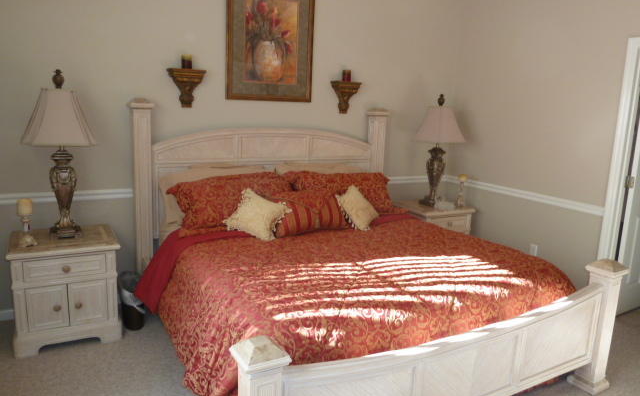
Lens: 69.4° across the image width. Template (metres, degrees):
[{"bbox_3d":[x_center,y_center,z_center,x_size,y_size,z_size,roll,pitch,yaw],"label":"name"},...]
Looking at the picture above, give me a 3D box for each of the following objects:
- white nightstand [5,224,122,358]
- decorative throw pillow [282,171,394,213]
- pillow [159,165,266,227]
[{"bbox_3d":[-1.600,0.552,2.933,0.587,0.605,0.551,-4,12,-29],"label":"white nightstand"},{"bbox_3d":[0.184,-0.030,3.861,0.980,0.460,0.180,-4,-21,-29],"label":"decorative throw pillow"},{"bbox_3d":[-0.773,-0.034,3.536,0.850,0.450,0.180,-4,-10,-29],"label":"pillow"}]

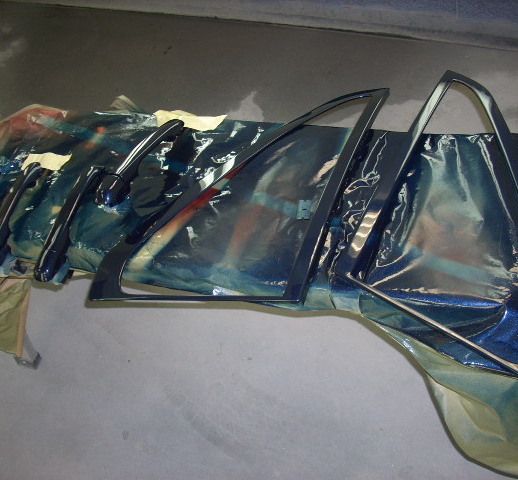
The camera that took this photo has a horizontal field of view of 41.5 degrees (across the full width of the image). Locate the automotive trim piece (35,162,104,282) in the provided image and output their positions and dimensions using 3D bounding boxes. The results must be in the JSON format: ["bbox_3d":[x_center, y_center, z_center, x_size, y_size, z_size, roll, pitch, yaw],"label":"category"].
[{"bbox_3d":[-0.304,-0.033,1.138,0.034,0.042,0.241,6,51,10],"label":"automotive trim piece"}]

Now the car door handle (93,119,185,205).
[{"bbox_3d":[-0.198,-0.141,1.219,0.040,0.047,0.218,23,56,22],"label":"car door handle"}]

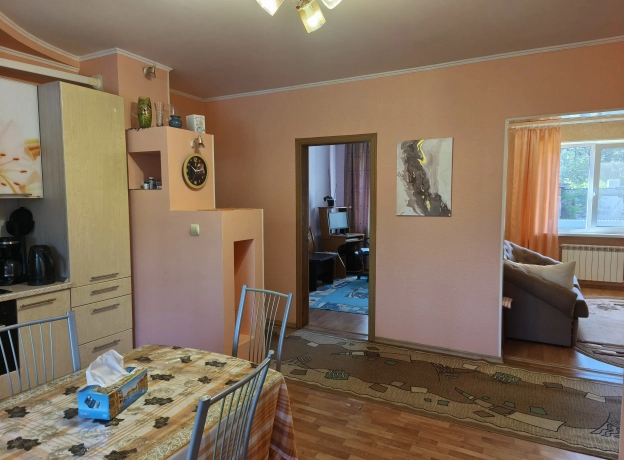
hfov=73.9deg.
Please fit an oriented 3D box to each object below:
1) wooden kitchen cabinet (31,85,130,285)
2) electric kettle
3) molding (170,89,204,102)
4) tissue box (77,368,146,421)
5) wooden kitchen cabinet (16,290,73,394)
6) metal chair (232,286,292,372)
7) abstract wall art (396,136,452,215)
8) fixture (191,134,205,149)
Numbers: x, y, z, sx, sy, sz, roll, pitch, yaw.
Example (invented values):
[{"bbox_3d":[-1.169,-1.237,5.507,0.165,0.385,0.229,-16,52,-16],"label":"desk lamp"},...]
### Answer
[{"bbox_3d":[-1.820,-0.318,3.182,0.590,1.396,0.486,3,6,29],"label":"wooden kitchen cabinet"},{"bbox_3d":[-1.892,0.249,2.876,0.155,0.250,0.190,3,6,29],"label":"electric kettle"},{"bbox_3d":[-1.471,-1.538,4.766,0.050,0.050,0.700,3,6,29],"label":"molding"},{"bbox_3d":[-0.684,0.563,1.444,0.115,0.084,0.210,1,5,11],"label":"tissue box"},{"bbox_3d":[-2.011,0.810,2.916,0.570,0.795,0.332,3,6,29],"label":"wooden kitchen cabinet"},{"bbox_3d":[-0.397,0.833,2.369,0.400,0.900,0.480,3,6,34],"label":"metal chair"},{"bbox_3d":[1.038,-0.472,3.826,0.508,0.694,0.025,3,6,29],"label":"abstract wall art"},{"bbox_3d":[-0.872,-0.675,3.183,0.105,0.105,0.065,3,6,29],"label":"fixture"}]

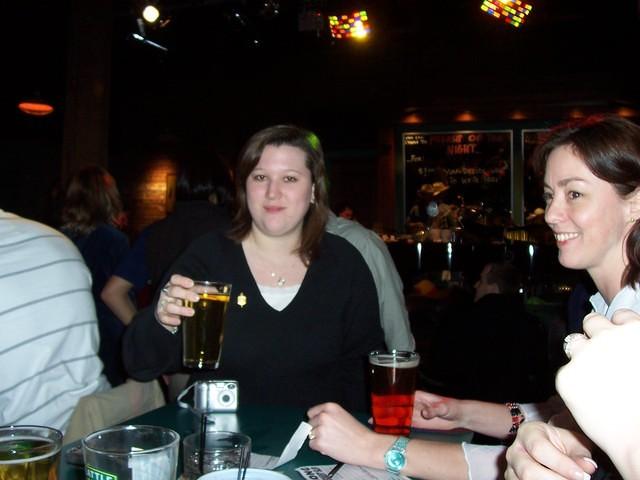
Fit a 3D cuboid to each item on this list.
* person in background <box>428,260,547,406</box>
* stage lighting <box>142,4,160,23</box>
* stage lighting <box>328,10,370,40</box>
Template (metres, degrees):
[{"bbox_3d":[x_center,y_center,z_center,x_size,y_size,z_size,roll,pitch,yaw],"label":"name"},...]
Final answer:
[{"bbox_3d":[0.800,0.720,3.650,0.600,1.250,0.750,0,2,-30],"label":"person in background"},{"bbox_3d":[-1.381,-1.854,5.600,0.160,0.160,0.200,0,21,-14],"label":"stage lighting"},{"bbox_3d":[0.229,-1.693,5.400,0.320,0.250,0.250,1,25,-4],"label":"stage lighting"}]

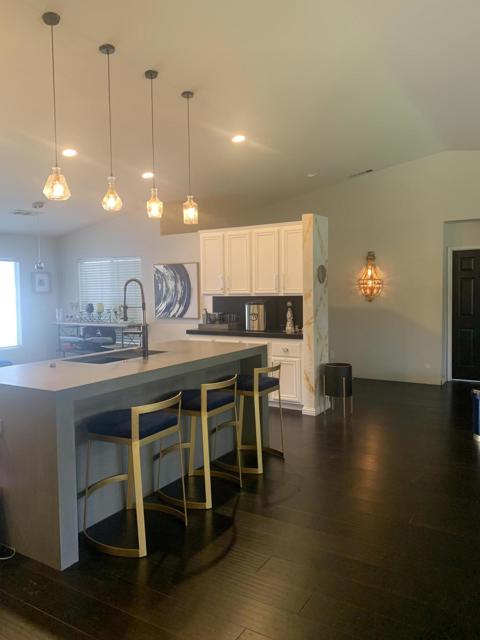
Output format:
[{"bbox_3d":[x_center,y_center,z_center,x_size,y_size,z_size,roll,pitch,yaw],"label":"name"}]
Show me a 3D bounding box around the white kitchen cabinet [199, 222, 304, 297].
[{"bbox_3d":[0.263,-0.784,6.440,1.737,0.895,0.335,2,4,32],"label":"white kitchen cabinet"}]

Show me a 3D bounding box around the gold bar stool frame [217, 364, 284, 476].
[{"bbox_3d":[0.087,0.766,3.999,0.500,0.820,0.540,1,4,32],"label":"gold bar stool frame"}]

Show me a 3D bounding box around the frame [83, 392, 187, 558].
[{"bbox_3d":[-0.633,0.860,2.897,0.527,0.842,0.535,2,4,32],"label":"frame"}]

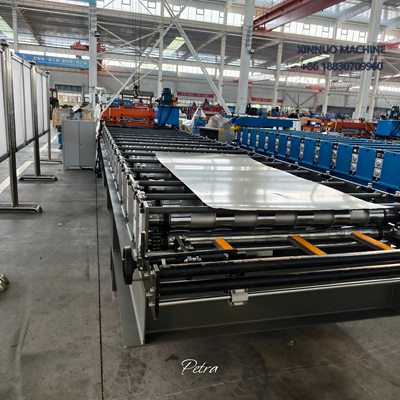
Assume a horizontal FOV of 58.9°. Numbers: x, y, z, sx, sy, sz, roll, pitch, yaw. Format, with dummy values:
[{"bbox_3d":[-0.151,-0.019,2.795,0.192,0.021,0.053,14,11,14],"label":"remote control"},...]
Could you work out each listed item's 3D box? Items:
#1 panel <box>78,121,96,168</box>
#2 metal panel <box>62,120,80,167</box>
[{"bbox_3d":[-2.547,-1.233,8.076,0.348,1.050,0.045,-2,15,-22],"label":"panel"},{"bbox_3d":[-2.867,-1.221,7.942,0.348,1.050,0.045,-2,15,-22],"label":"metal panel"}]

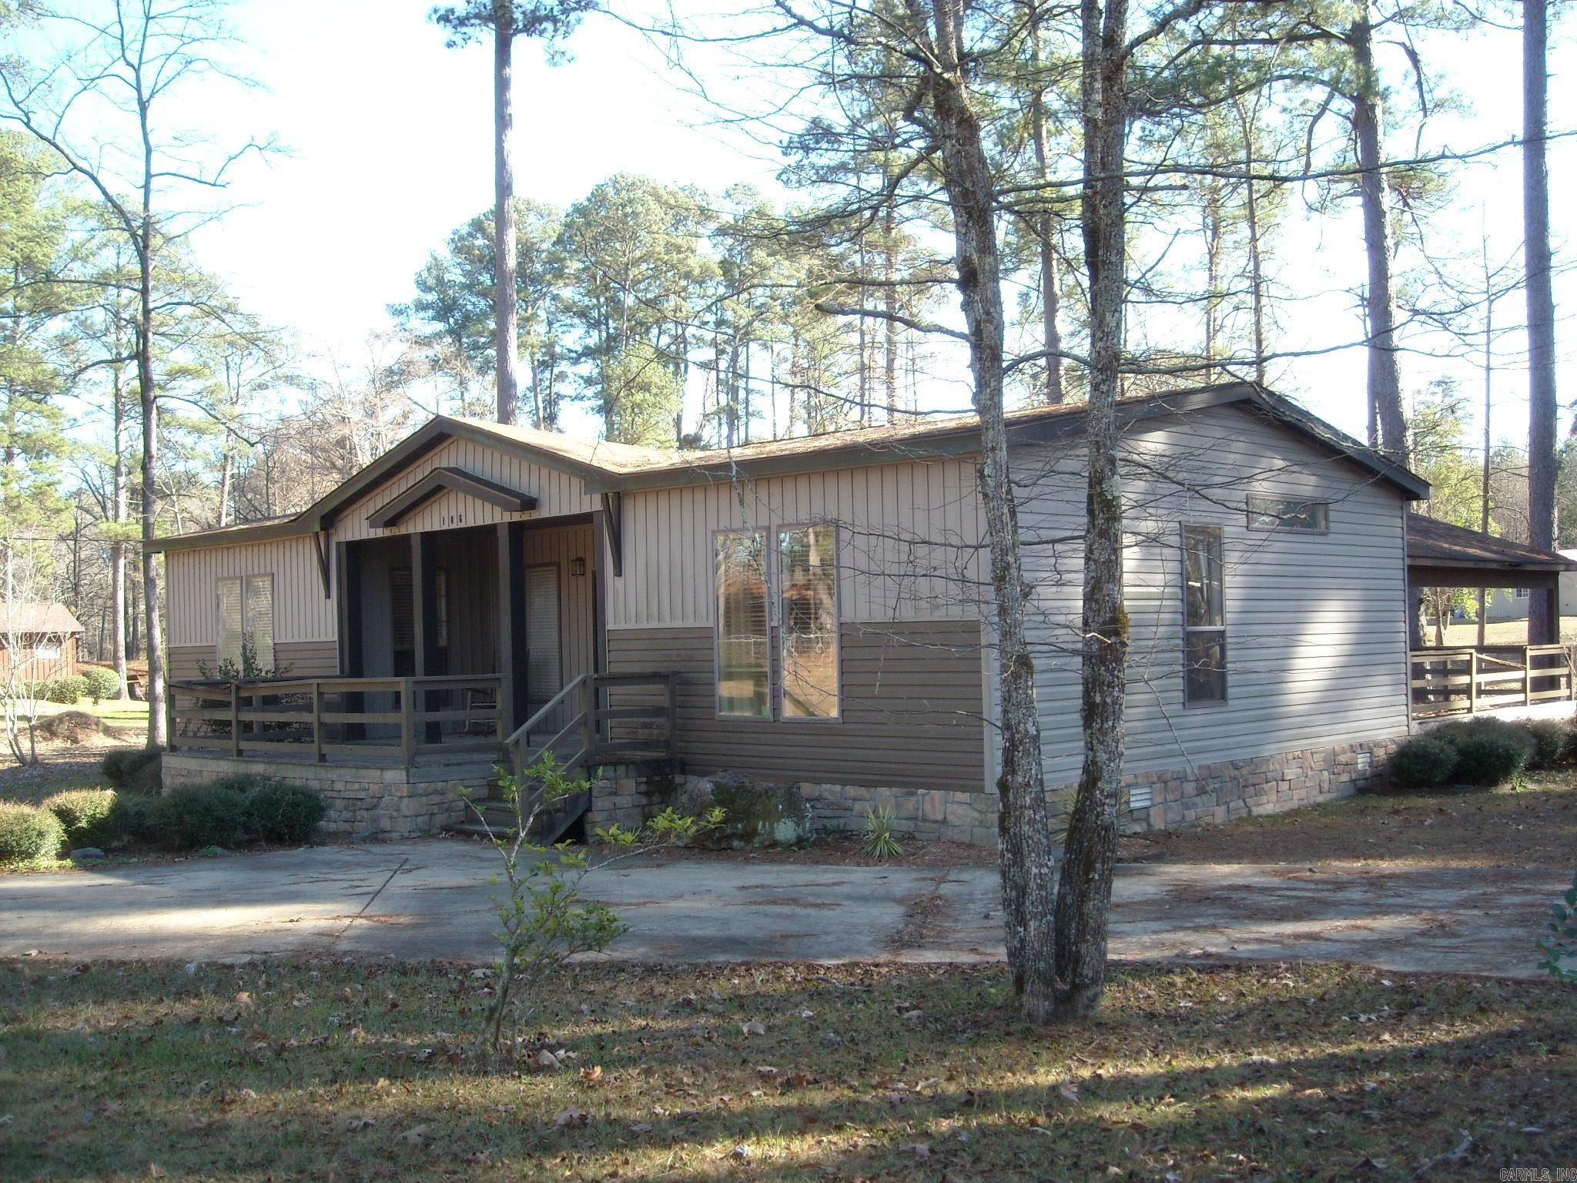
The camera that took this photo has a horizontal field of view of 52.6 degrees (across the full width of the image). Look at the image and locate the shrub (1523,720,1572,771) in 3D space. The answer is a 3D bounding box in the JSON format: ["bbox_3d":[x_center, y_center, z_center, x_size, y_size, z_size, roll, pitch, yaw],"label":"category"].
[{"bbox_3d":[9.804,1.965,20.589,0.637,0.636,0.605,-2,-2,25],"label":"shrub"}]

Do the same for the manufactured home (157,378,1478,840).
[{"bbox_3d":[-0.841,0.324,21.572,15.120,4.446,9.800,-3,-3,43],"label":"manufactured home"}]

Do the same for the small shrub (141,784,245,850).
[{"bbox_3d":[-5.691,2.139,15.240,1.037,0.591,0.985,-1,-2,-21],"label":"small shrub"}]

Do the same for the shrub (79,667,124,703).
[{"bbox_3d":[-24.109,3.288,55.978,1.558,1.255,1.480,0,-2,-23],"label":"shrub"}]

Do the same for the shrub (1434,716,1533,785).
[{"bbox_3d":[8.252,1.870,18.887,1.227,0.775,1.165,-2,-2,23],"label":"shrub"}]

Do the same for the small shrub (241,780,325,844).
[{"bbox_3d":[-4.958,2.144,15.640,0.822,0.577,0.781,-1,-2,-18],"label":"small shrub"}]

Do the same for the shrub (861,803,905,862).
[{"bbox_3d":[0.800,2.006,13.442,0.374,0.449,0.355,-1,-2,3],"label":"shrub"}]

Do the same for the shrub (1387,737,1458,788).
[{"bbox_3d":[7.408,1.977,18.590,0.819,0.577,0.778,-2,-2,22],"label":"shrub"}]

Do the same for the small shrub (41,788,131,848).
[{"bbox_3d":[-6.871,2.204,15.591,0.844,0.538,0.802,0,-2,-24],"label":"small shrub"}]

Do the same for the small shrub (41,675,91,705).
[{"bbox_3d":[-25.367,3.461,55.983,1.731,0.995,1.644,0,-2,-24],"label":"small shrub"}]

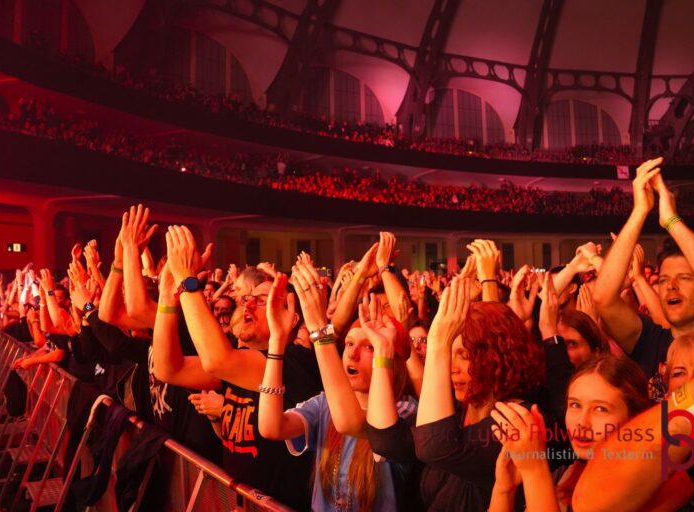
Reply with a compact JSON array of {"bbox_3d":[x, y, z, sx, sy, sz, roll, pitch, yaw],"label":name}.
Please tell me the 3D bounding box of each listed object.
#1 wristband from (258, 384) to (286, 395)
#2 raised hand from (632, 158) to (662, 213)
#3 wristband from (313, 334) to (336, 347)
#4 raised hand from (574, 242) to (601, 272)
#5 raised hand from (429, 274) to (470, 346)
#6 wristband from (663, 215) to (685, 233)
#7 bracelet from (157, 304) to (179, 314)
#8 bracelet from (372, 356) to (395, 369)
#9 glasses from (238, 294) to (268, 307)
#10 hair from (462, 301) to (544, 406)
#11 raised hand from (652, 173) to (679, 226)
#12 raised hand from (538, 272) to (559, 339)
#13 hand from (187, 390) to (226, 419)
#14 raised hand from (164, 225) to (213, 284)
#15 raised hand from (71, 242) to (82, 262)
[{"bbox_3d":[-0.189,0.333,1.440,0.067,0.016,0.062,2,-3,0],"label":"wristband"},{"bbox_3d":[0.876,-0.206,1.680,0.075,0.170,0.090,6,0,23],"label":"raised hand"},{"bbox_3d":[-0.056,0.208,1.420,0.057,0.025,0.053,-14,-3,0],"label":"wristband"},{"bbox_3d":[1.132,0.007,2.700,0.120,0.130,0.100,-2,-3,17],"label":"raised hand"},{"bbox_3d":[0.240,0.133,1.360,0.080,0.175,0.050,13,-3,26],"label":"raised hand"},{"bbox_3d":[0.918,-0.093,1.620,0.052,0.019,0.060,-33,-12,0],"label":"wristband"},{"bbox_3d":[-0.536,0.160,1.720,0.060,0.020,0.055,5,0,0],"label":"bracelet"},{"bbox_3d":[0.095,0.275,1.480,0.058,0.024,0.048,4,-2,17],"label":"bracelet"},{"bbox_3d":[-0.241,0.162,1.847,0.142,0.045,0.142,-4,-22,44],"label":"glasses"},{"bbox_3d":[0.381,0.238,1.420,0.210,0.260,0.225,0,-3,-19],"label":"hair"},{"bbox_3d":[0.929,-0.165,1.680,0.060,0.170,0.090,-10,0,24],"label":"raised hand"},{"bbox_3d":[0.553,0.136,1.580,0.060,0.180,0.080,3,0,27],"label":"raised hand"},{"bbox_3d":[-0.480,0.508,1.970,0.130,0.095,0.090,0,-3,-21],"label":"hand"},{"bbox_3d":[-0.463,-0.004,1.660,0.115,0.180,0.070,-10,-3,-8],"label":"raised hand"},{"bbox_3d":[-1.781,-0.010,3.800,0.070,0.170,0.085,0,0,30],"label":"raised hand"}]

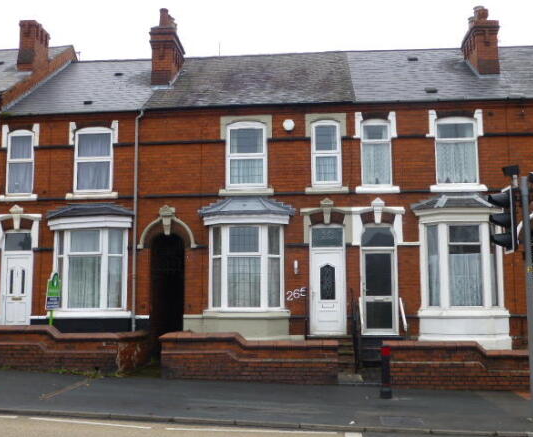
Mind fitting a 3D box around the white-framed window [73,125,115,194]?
[{"bbox_3d":[-4.388,-1.496,16.732,1.049,1.711,0.120,-1,-7,6],"label":"white-framed window"}]

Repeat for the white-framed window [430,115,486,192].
[{"bbox_3d":[4.574,-1.551,15.762,1.326,1.910,0.200,-1,-7,6],"label":"white-framed window"}]

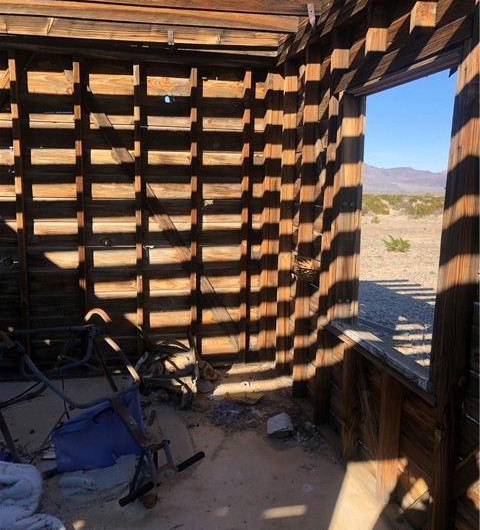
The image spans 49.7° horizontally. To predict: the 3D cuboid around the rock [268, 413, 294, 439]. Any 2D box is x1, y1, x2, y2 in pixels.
[{"bbox_3d":[0.234,0.926,2.989,0.155,0.105,0.137,1,8,5],"label":"rock"}]

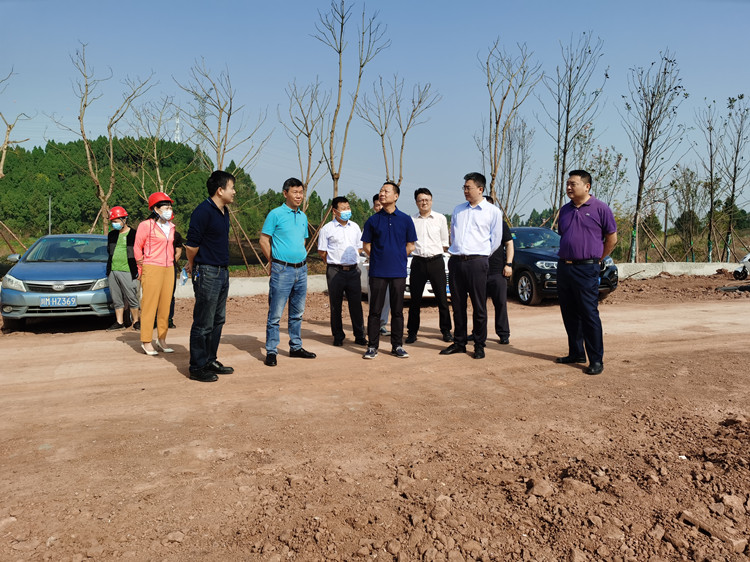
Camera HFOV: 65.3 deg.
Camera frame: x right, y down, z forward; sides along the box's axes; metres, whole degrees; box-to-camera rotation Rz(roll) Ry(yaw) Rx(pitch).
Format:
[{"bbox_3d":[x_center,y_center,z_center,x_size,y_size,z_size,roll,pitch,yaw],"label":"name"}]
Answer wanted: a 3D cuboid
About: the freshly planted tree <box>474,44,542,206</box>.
[{"bbox_3d":[4.566,-4.395,20.000,2.326,7.798,2.093,0,3,0],"label":"freshly planted tree"}]

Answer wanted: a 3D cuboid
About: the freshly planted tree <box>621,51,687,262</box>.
[{"bbox_3d":[10.715,-4.771,22.500,2.539,8.195,2.285,0,3,0],"label":"freshly planted tree"}]

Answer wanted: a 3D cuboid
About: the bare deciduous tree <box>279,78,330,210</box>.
[{"bbox_3d":[-2.146,-3.257,17.800,1.583,5.814,1.504,0,3,0],"label":"bare deciduous tree"}]

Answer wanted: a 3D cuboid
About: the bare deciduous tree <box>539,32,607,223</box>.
[{"bbox_3d":[7.298,-4.871,21.500,2.426,8.529,2.305,0,3,0],"label":"bare deciduous tree"}]

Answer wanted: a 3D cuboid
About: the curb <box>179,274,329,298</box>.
[{"bbox_3d":[-3.168,0.141,15.000,4.200,0.530,0.300,-2,4,-26],"label":"curb"}]

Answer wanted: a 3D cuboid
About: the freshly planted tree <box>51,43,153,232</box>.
[{"bbox_3d":[-7.015,-3.129,15.000,2.616,5.874,2.224,0,3,0],"label":"freshly planted tree"}]

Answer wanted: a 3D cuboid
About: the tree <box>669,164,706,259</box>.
[{"bbox_3d":[14.428,-3.163,27.000,1.754,4.432,1.667,0,3,0],"label":"tree"}]

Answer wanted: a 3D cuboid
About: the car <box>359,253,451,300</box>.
[{"bbox_3d":[0.720,-0.256,13.600,1.810,1.500,4.600,-1,3,-18],"label":"car"}]

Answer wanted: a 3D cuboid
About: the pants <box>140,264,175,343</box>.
[{"bbox_3d":[-2.306,0.239,6.200,0.300,0.840,0.360,2,4,34],"label":"pants"}]

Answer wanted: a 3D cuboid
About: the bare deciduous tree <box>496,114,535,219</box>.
[{"bbox_3d":[6.006,-3.912,25.000,1.624,6.241,1.543,0,3,0],"label":"bare deciduous tree"}]

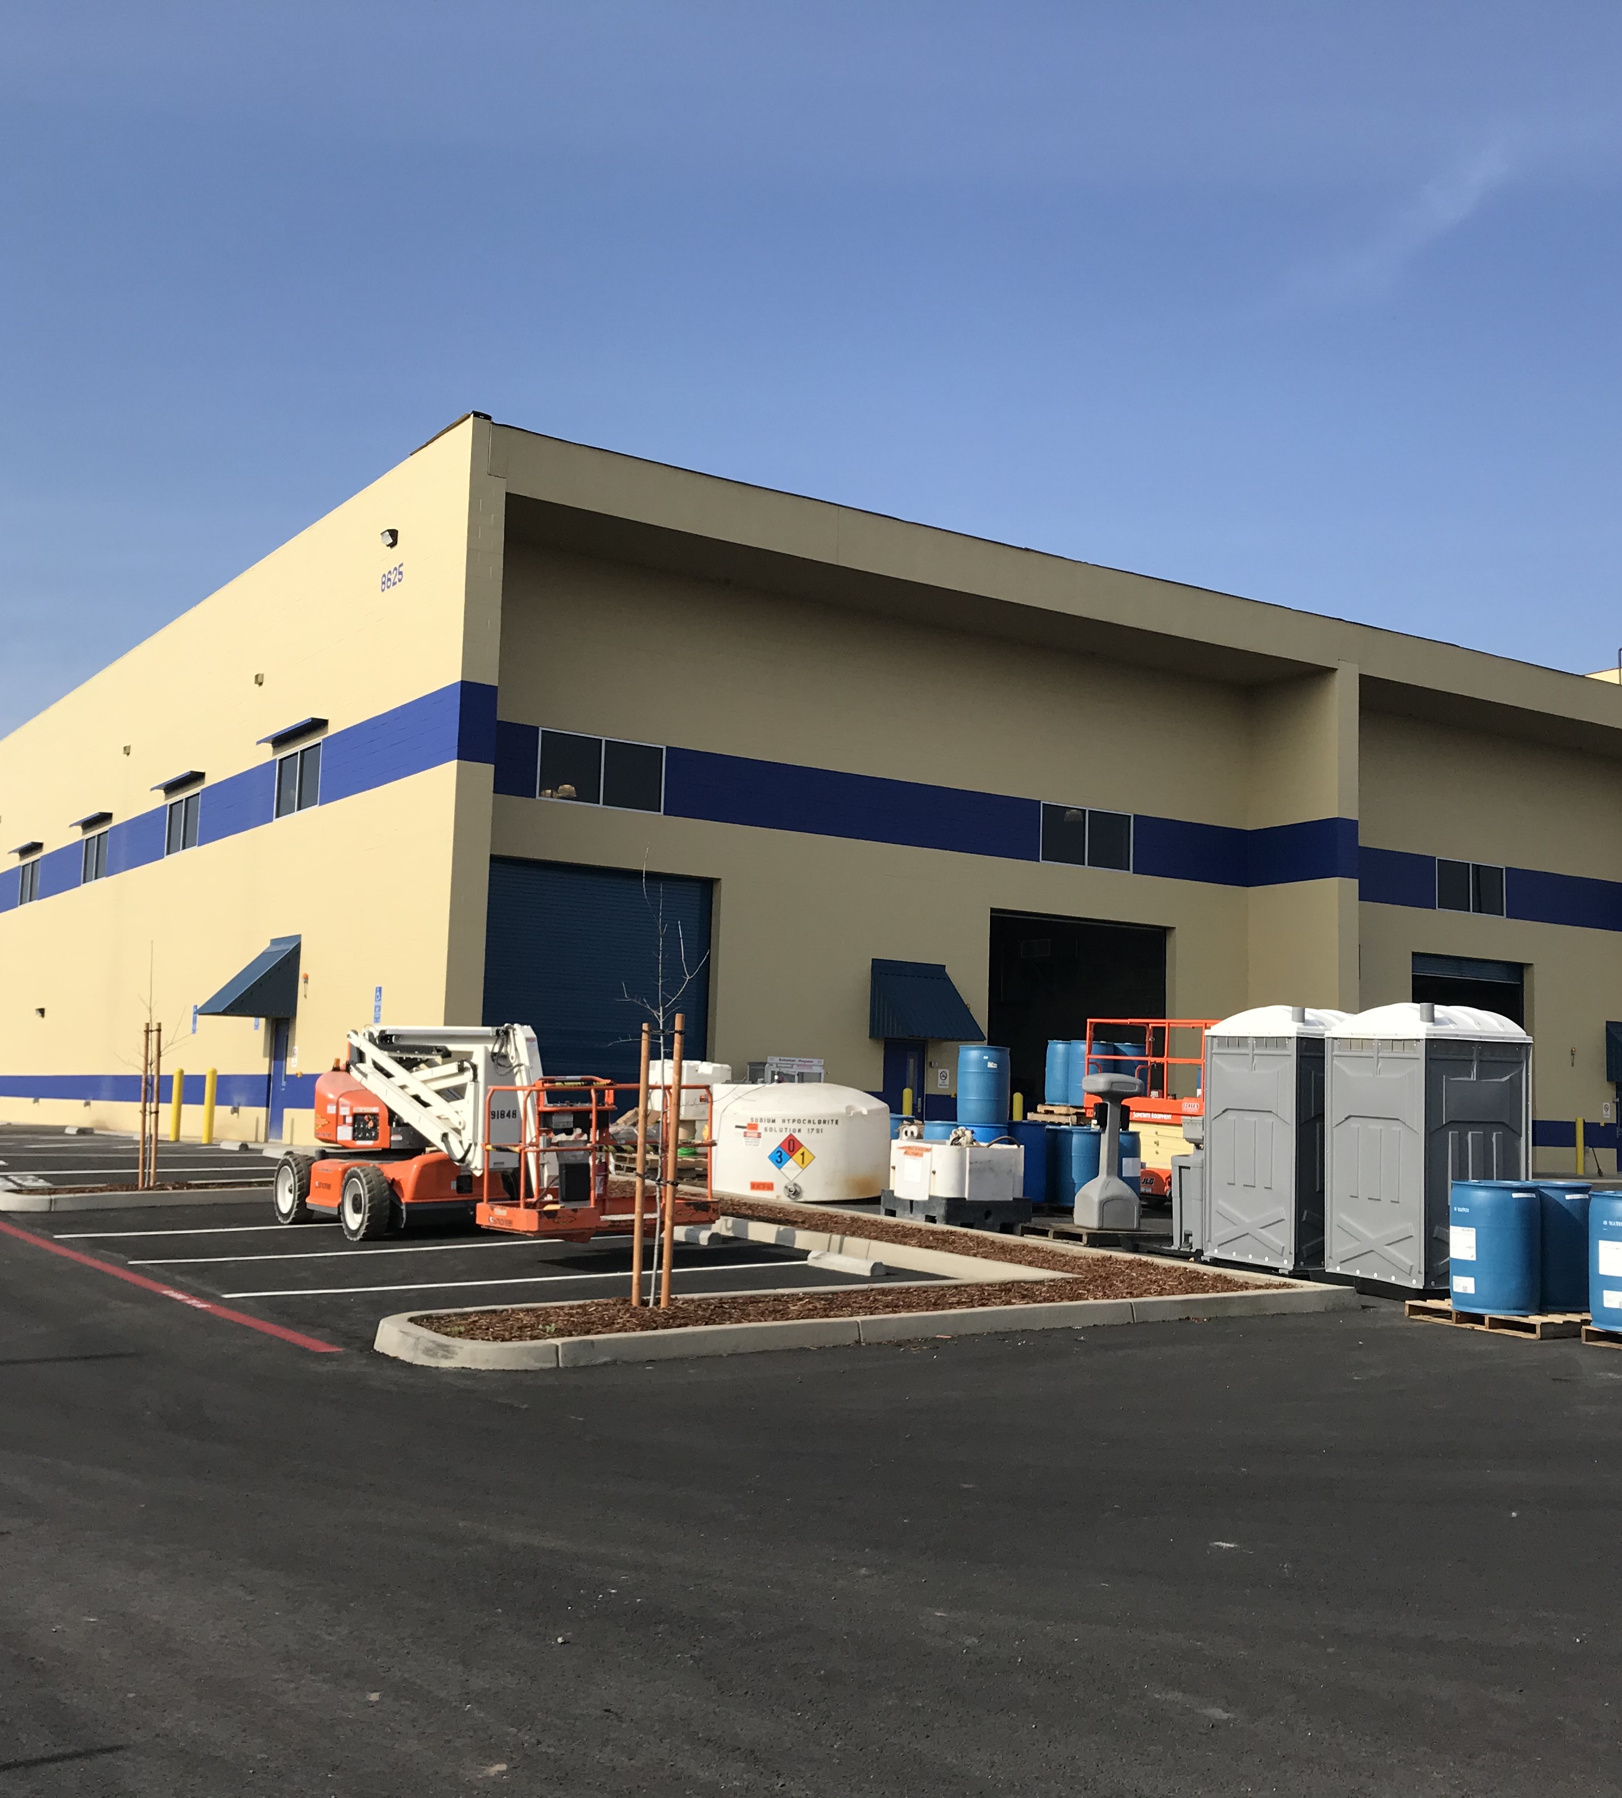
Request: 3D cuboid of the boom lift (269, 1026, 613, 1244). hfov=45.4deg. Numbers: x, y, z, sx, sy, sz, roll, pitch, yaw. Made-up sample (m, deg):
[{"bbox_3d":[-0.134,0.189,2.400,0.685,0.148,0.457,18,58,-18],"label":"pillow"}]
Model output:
[{"bbox_3d":[-3.164,2.137,17.968,2.050,2.050,5.200,6,-7,-33],"label":"boom lift"}]

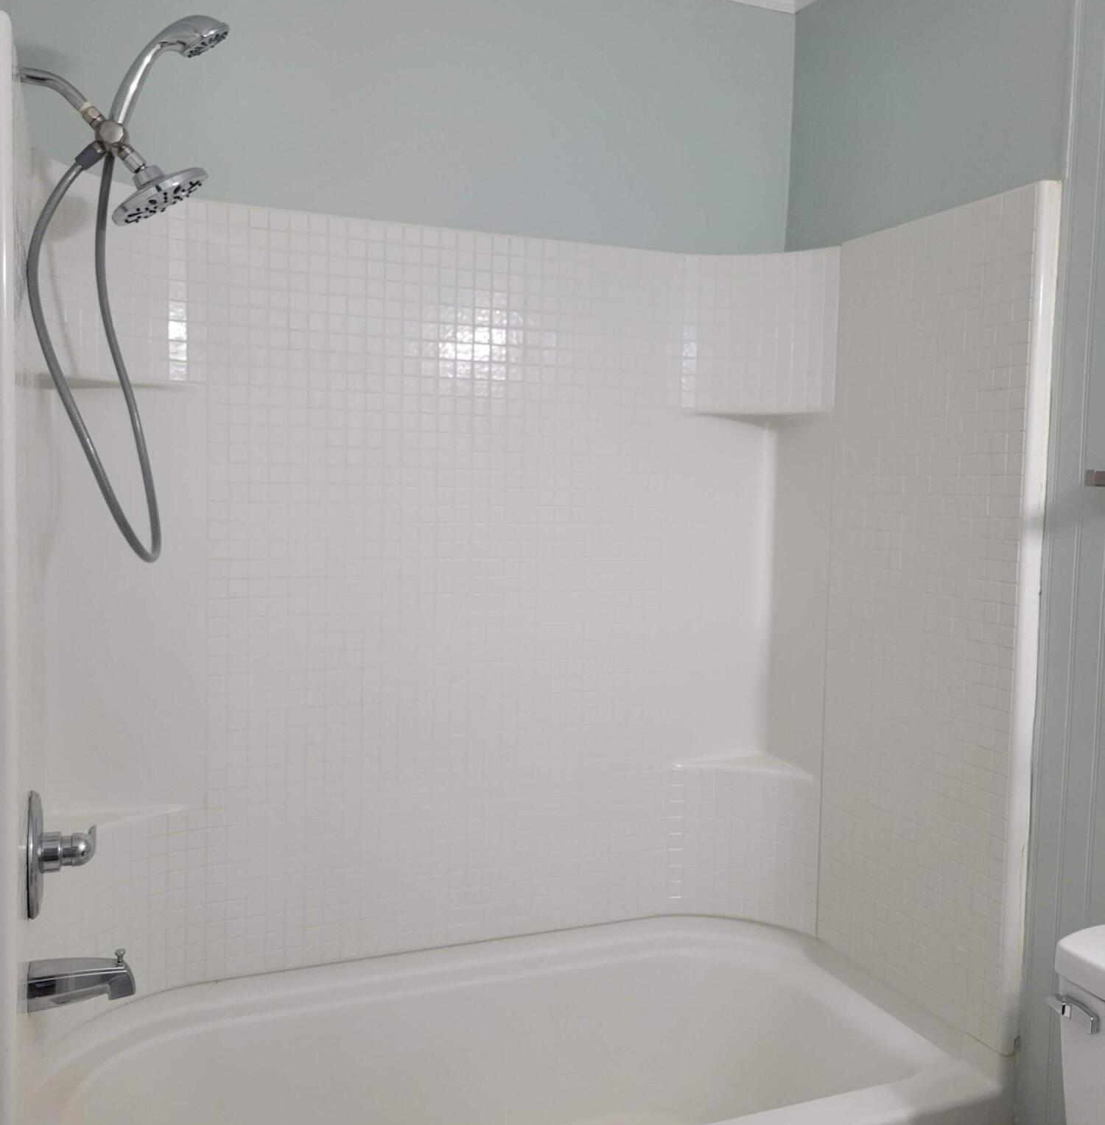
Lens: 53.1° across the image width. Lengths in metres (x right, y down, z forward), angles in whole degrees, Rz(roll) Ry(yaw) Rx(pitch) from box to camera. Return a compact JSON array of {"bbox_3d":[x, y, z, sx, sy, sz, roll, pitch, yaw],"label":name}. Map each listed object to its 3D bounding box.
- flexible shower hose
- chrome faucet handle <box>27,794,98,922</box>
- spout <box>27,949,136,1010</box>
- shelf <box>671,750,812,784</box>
[{"bbox_3d":[-0.630,-0.285,1.525,0.167,0.567,0.082,-1,4,-23],"label":"flexible shower hose"},{"bbox_3d":[-0.687,0.407,1.554,0.089,0.183,0.181,-1,4,-23],"label":"chrome faucet handle"},{"bbox_3d":[-0.668,0.590,1.573,0.137,0.059,0.063,-1,4,-23],"label":"spout"},{"bbox_3d":[0.398,0.443,2.307,0.237,0.024,0.228,-1,4,-23],"label":"shelf"}]

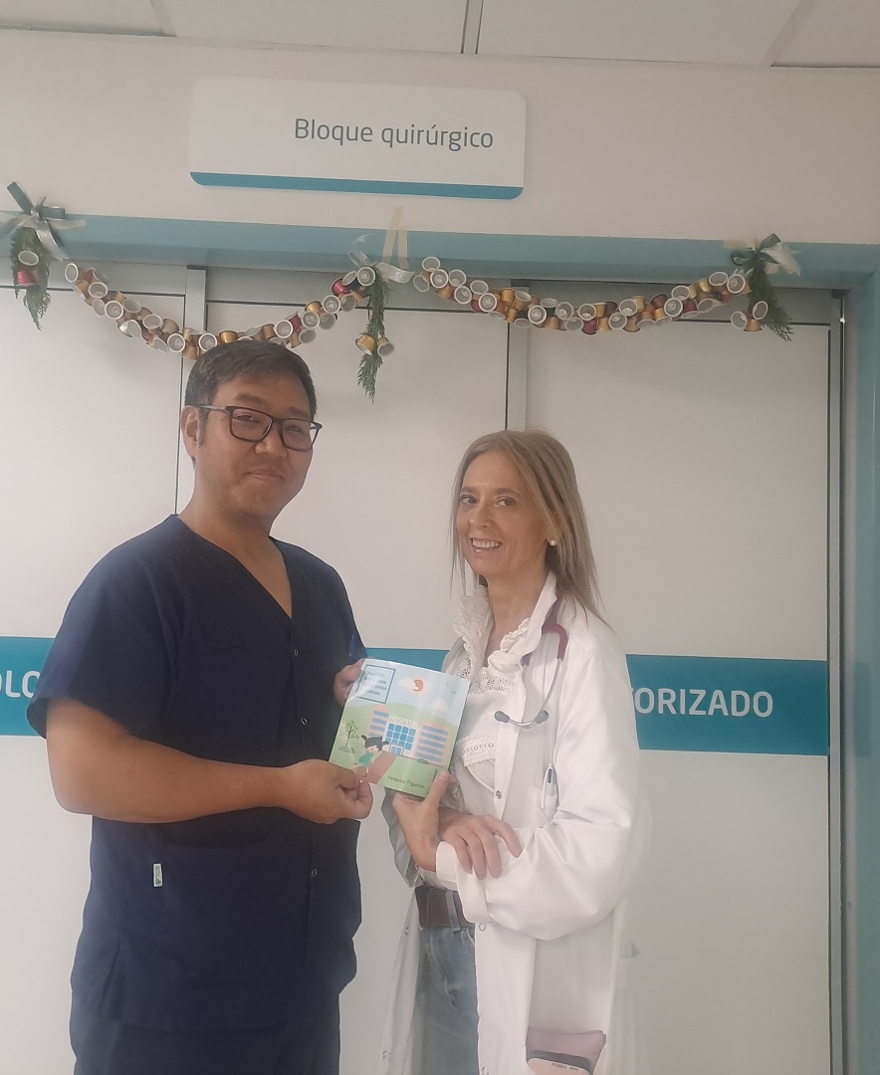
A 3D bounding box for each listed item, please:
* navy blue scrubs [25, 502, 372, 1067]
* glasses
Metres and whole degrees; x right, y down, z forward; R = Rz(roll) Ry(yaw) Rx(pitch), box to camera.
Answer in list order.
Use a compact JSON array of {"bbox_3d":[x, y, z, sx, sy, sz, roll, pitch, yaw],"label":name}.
[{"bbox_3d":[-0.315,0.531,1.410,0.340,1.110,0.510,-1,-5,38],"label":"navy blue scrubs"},{"bbox_3d":[-0.255,-0.147,1.408,0.143,0.047,0.145,7,2,-36],"label":"glasses"}]

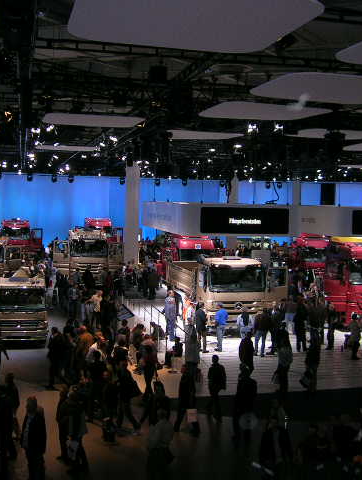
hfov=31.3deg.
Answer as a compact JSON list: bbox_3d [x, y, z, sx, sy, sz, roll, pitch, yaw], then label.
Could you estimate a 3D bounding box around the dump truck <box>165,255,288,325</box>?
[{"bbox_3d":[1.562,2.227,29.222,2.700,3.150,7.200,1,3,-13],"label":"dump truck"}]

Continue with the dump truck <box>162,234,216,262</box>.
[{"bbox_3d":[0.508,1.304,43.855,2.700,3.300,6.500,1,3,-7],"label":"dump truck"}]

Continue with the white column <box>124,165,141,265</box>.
[{"bbox_3d":[-3.437,-0.966,46.023,0.770,8.400,0.770,3,4,25],"label":"white column"}]

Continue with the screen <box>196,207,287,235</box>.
[{"bbox_3d":[4.228,-1.300,43.265,6.600,1.720,0.200,0,3,-20],"label":"screen"}]

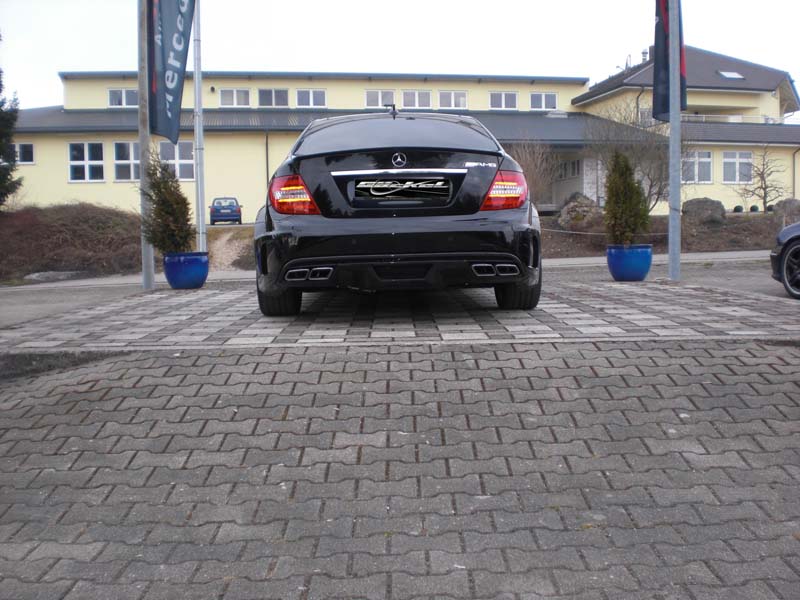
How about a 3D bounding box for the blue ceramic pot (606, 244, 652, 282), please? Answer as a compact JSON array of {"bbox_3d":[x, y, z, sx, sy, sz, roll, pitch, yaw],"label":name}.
[{"bbox_3d":[2.191,-0.351,8.350,0.430,0.335,0.430,0,5,15],"label":"blue ceramic pot"}]

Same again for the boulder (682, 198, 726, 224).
[{"bbox_3d":[7.455,-2.167,21.500,1.070,0.630,0.850,1,5,19],"label":"boulder"}]

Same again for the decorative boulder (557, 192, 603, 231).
[{"bbox_3d":[3.986,-1.965,19.500,1.020,0.820,0.900,0,5,12],"label":"decorative boulder"}]

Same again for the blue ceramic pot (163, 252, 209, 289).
[{"bbox_3d":[-2.054,-0.280,8.450,0.430,0.335,0.430,-2,5,-14],"label":"blue ceramic pot"}]

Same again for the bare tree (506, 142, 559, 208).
[{"bbox_3d":[4.492,-4.185,30.000,1.900,2.450,1.800,0,5,9],"label":"bare tree"}]

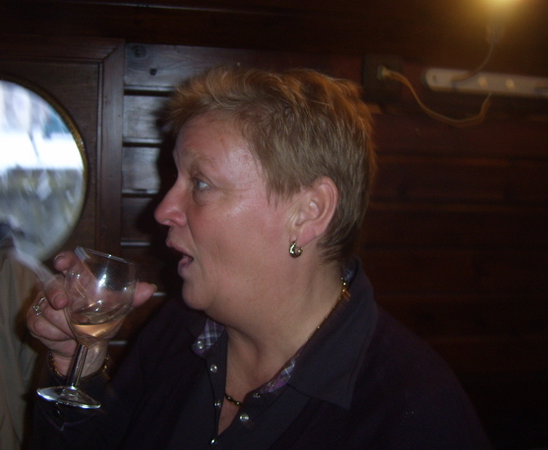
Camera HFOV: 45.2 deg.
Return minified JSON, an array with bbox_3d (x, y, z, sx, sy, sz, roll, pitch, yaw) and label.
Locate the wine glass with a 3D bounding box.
[{"bbox_3d":[-0.183,0.102,0.655,0.070,0.144,0.070,14,-8,0],"label":"wine glass"}]

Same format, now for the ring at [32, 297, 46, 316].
[{"bbox_3d":[-0.233,0.082,0.660,0.007,0.021,0.021,19,0,24],"label":"ring"}]

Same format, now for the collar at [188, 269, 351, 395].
[{"bbox_3d":[0.003,0.104,0.645,0.145,0.125,0.135,-3,-6,42],"label":"collar"}]

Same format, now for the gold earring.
[{"bbox_3d":[0.020,0.023,0.612,0.006,0.017,0.015,-3,-6,40],"label":"gold earring"}]

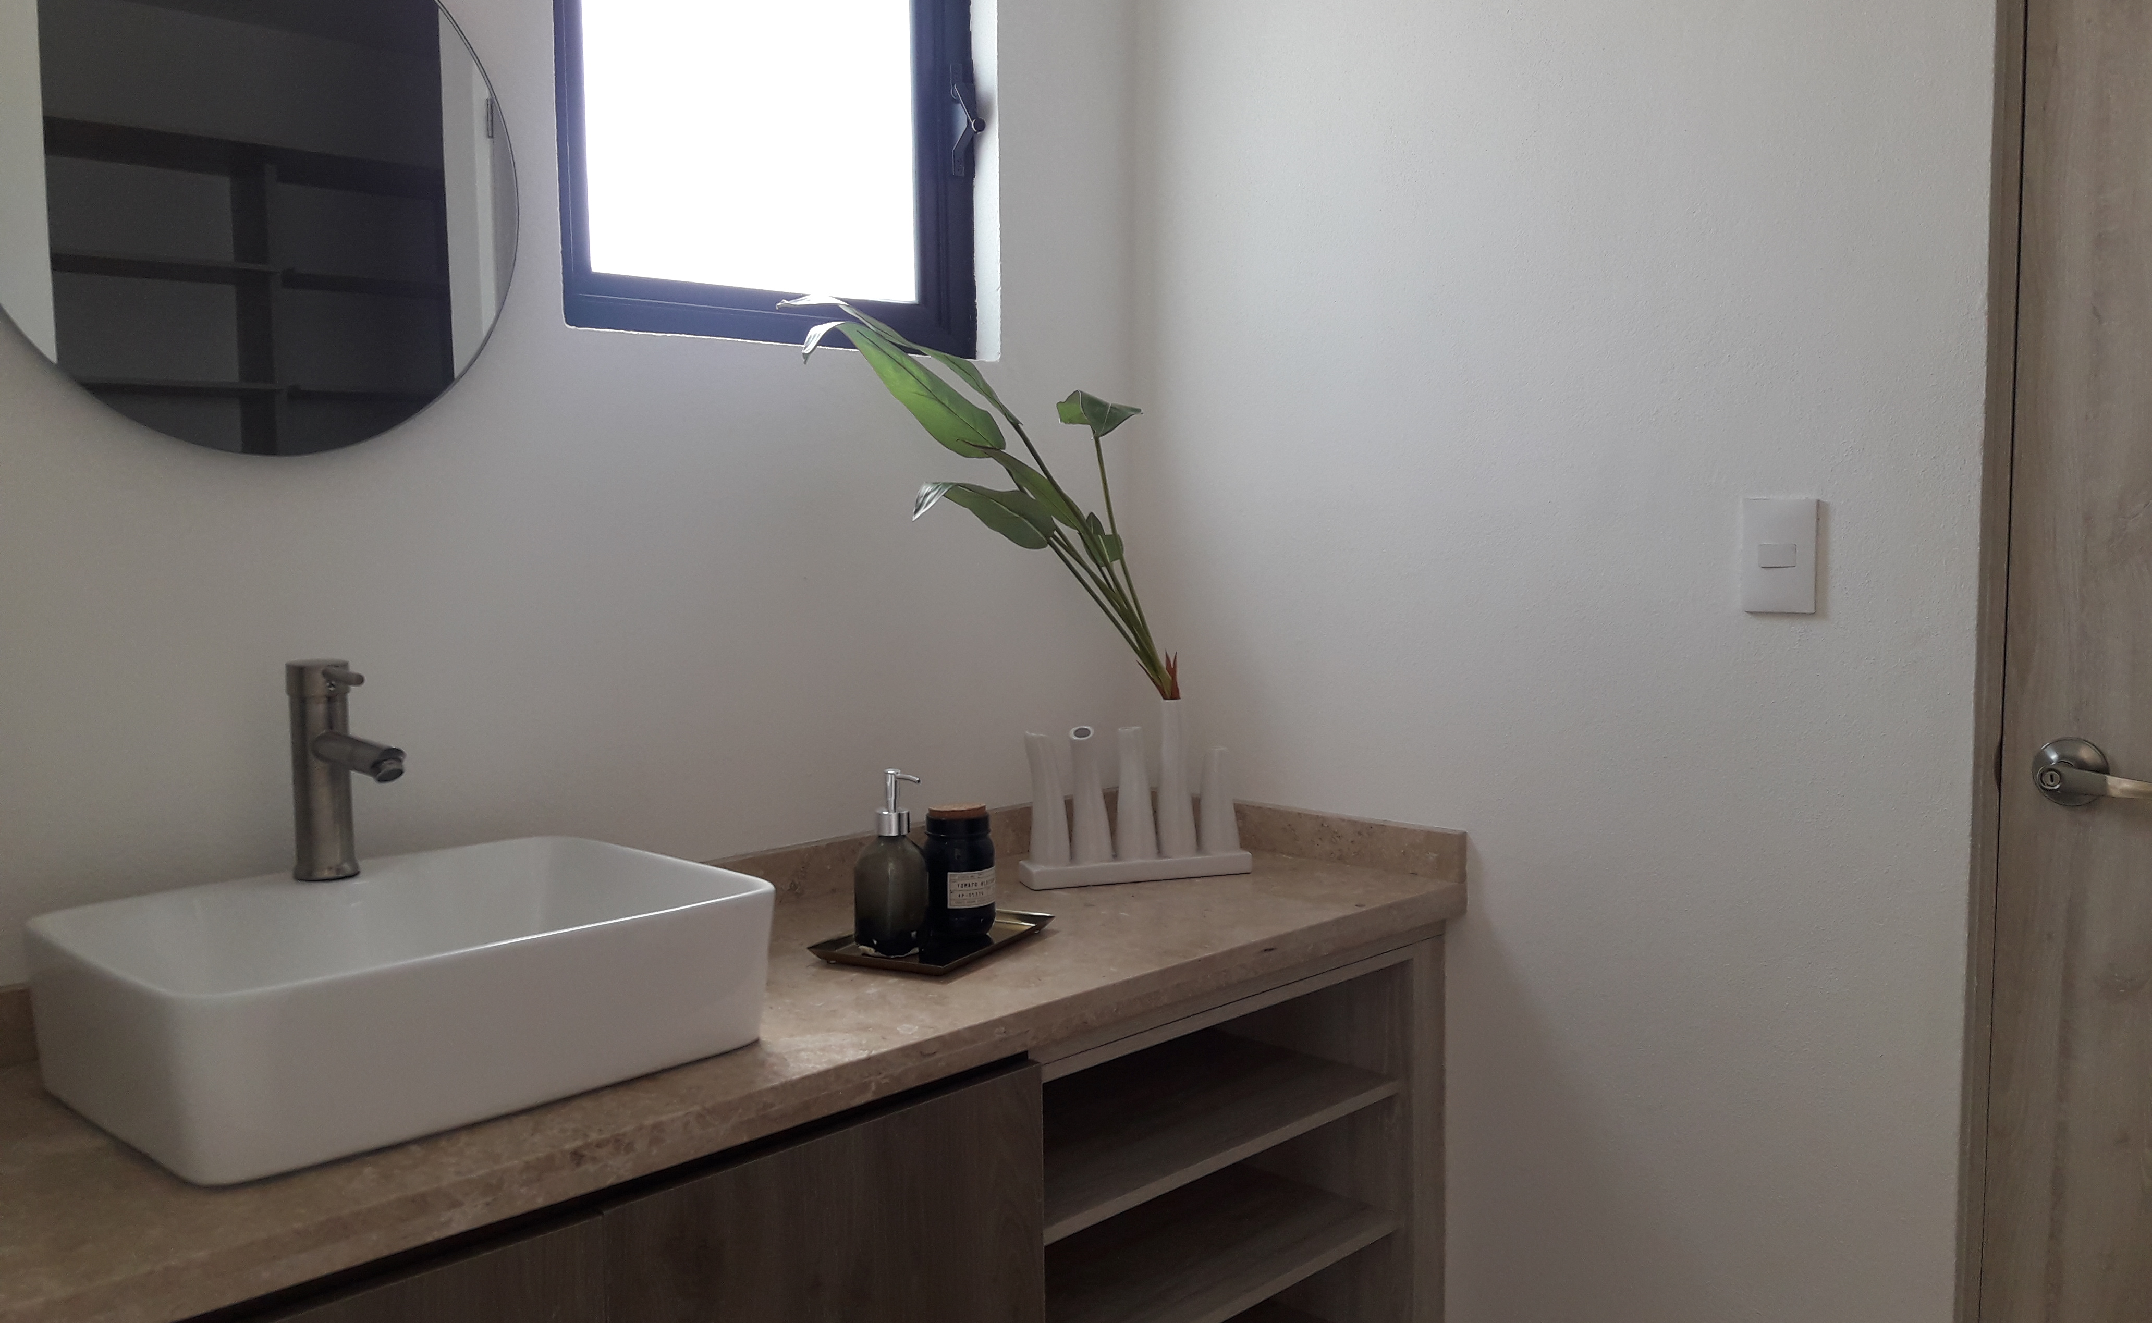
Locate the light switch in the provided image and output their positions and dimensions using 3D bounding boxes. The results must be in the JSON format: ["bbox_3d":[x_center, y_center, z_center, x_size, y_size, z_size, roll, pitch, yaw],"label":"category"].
[{"bbox_3d":[0.724,-0.107,1.786,0.074,0.116,0.010,4,7,44],"label":"light switch"}]

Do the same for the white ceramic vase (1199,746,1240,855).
[{"bbox_3d":[0.179,0.174,2.172,0.050,0.124,0.049,-1,5,0],"label":"white ceramic vase"}]

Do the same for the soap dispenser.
[{"bbox_3d":[-0.185,0.202,1.749,0.081,0.183,0.071,4,7,44],"label":"soap dispenser"}]

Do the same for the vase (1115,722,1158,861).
[{"bbox_3d":[0.074,0.162,2.138,0.052,0.156,0.050,-1,5,0],"label":"vase"}]

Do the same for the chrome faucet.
[{"bbox_3d":[-0.623,0.099,1.494,0.178,0.189,0.057,4,7,44],"label":"chrome faucet"}]

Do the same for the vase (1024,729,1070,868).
[{"bbox_3d":[-0.034,0.167,2.104,0.053,0.155,0.051,-1,5,0],"label":"vase"}]

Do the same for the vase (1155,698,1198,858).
[{"bbox_3d":[0.125,0.144,2.152,0.051,0.189,0.050,-1,5,0],"label":"vase"}]

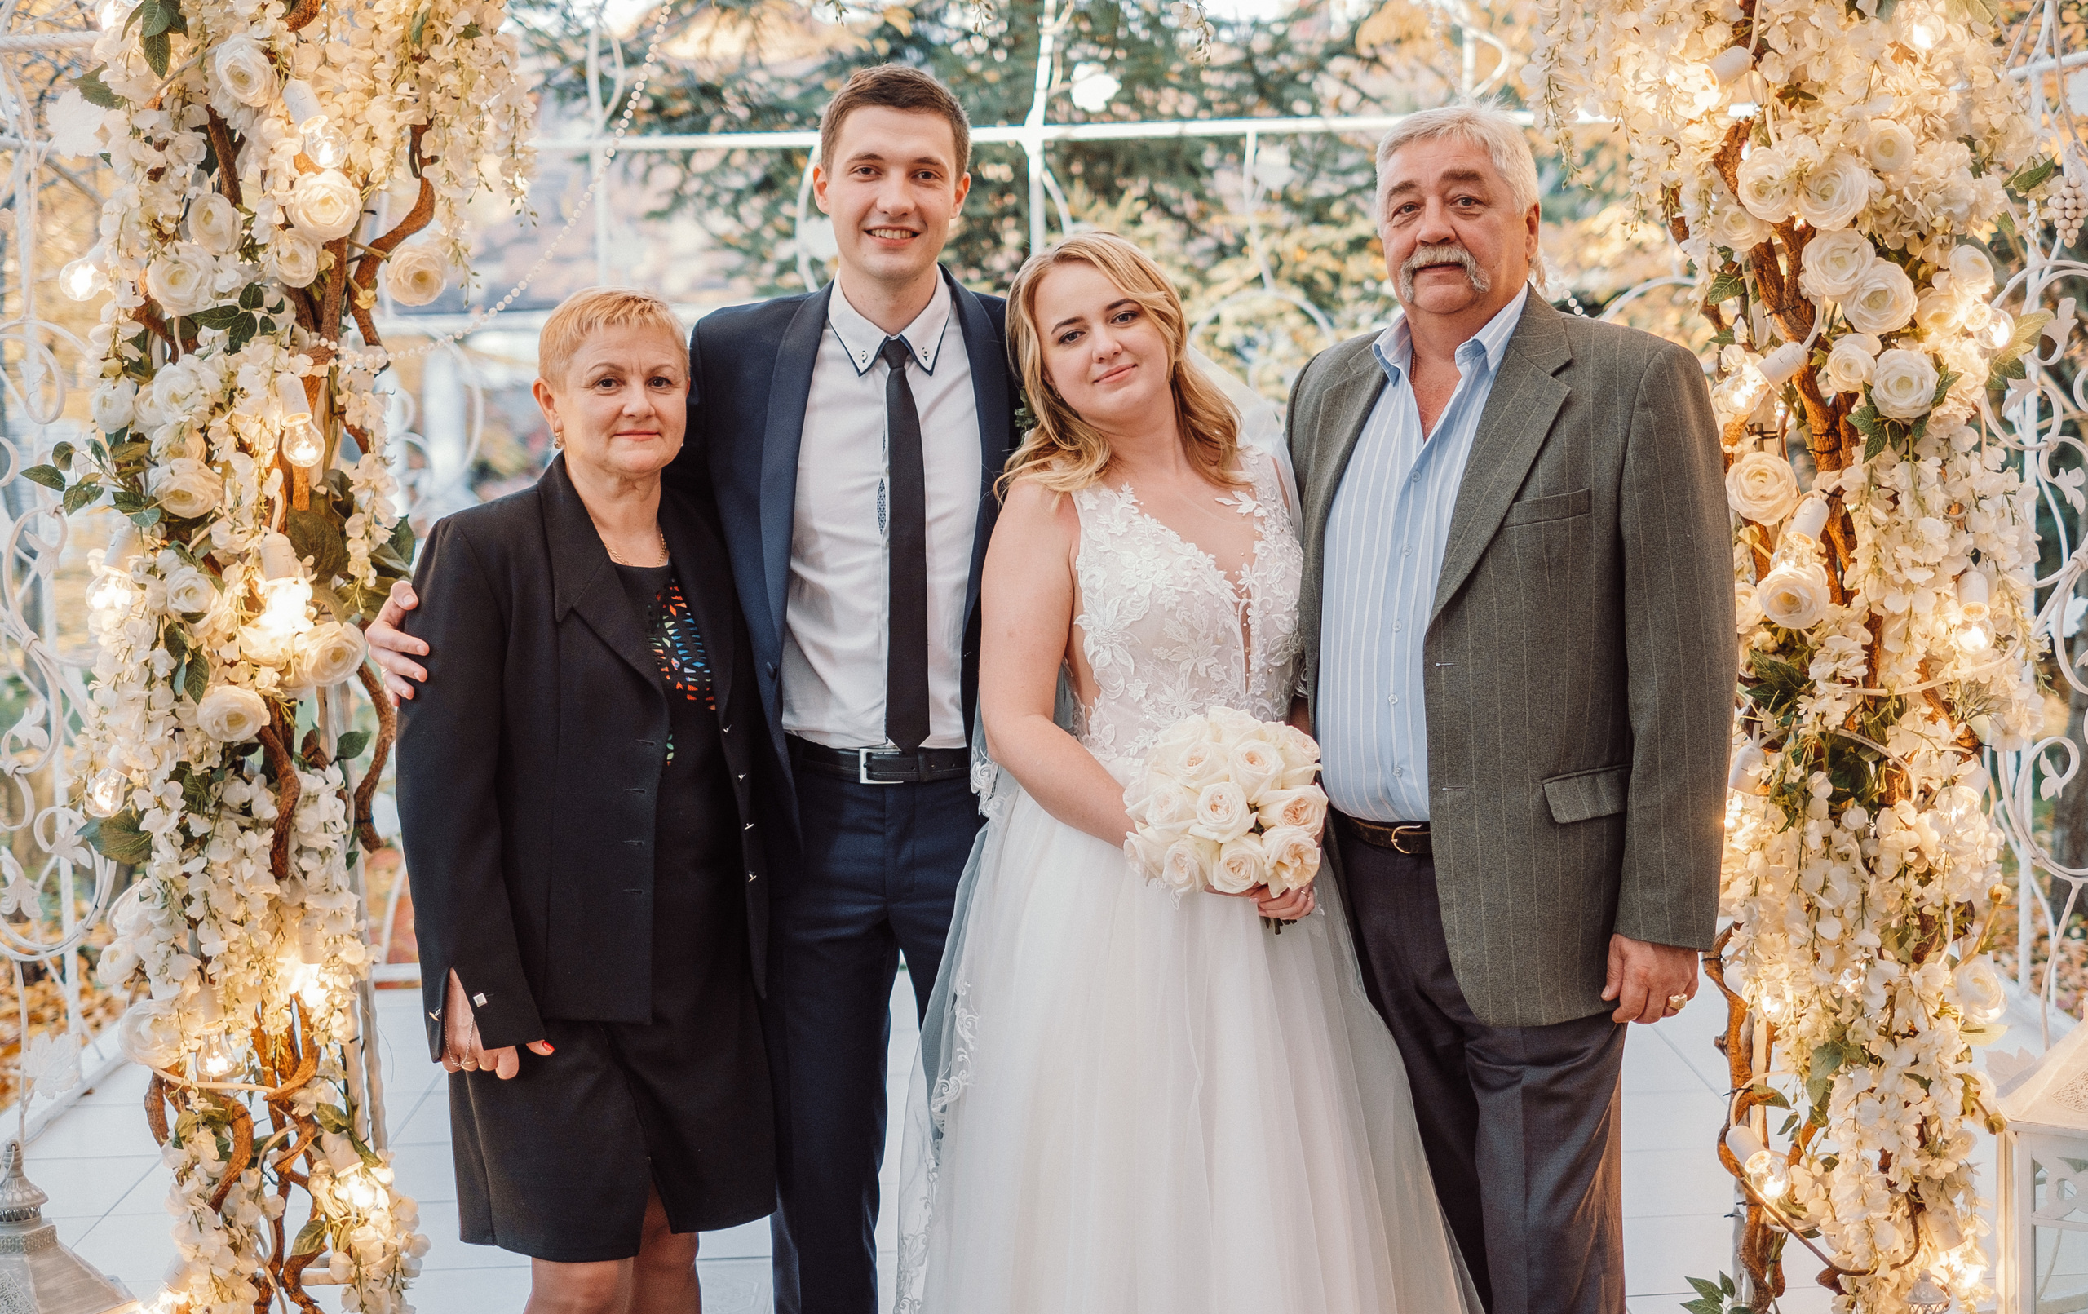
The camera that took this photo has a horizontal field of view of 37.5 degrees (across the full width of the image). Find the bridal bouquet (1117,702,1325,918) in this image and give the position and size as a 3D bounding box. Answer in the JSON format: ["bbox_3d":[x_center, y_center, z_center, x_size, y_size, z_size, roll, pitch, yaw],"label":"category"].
[{"bbox_3d":[0.191,0.167,3.220,0.210,0.230,0.200,-1,6,-2],"label":"bridal bouquet"}]

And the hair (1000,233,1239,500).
[{"bbox_3d":[0.087,-0.324,3.400,0.265,0.300,0.240,-8,6,2],"label":"hair"}]

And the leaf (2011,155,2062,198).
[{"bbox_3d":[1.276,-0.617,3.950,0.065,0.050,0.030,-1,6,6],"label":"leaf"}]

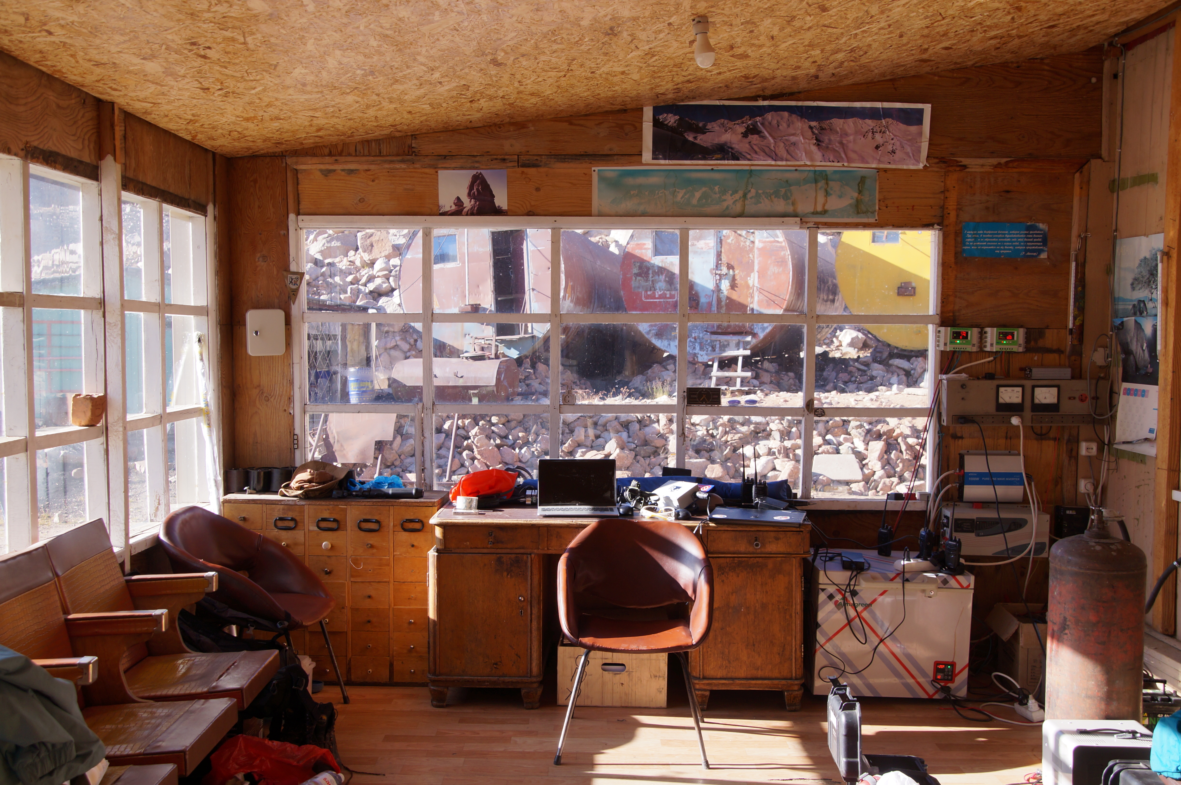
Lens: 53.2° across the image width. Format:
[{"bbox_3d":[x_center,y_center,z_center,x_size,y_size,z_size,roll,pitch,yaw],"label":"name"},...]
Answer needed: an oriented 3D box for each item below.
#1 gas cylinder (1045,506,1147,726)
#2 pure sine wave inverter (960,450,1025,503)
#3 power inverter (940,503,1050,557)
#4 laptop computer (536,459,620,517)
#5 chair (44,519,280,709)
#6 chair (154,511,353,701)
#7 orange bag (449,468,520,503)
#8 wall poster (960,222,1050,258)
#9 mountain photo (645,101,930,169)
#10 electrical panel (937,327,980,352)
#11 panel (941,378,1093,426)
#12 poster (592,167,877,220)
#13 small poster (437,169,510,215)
[{"bbox_3d":[1.706,0.871,3.987,0.300,0.980,0.300,0,3,1],"label":"gas cylinder"},{"bbox_3d":[1.828,0.382,5.366,0.272,0.230,0.130,0,3,1],"label":"pure sine wave inverter"},{"bbox_3d":[1.863,0.640,5.444,0.450,0.205,0.165,0,3,0],"label":"power inverter"},{"bbox_3d":[-0.044,0.405,5.069,0.343,0.205,0.330,0,3,1],"label":"laptop computer"},{"bbox_3d":[-1.378,0.899,3.924,0.620,0.900,0.580,0,3,1],"label":"chair"},{"bbox_3d":[-1.397,0.906,4.757,0.640,0.790,0.590,2,4,24],"label":"chair"},{"bbox_3d":[-0.479,0.412,5.282,0.310,0.144,0.200,0,3,0],"label":"orange bag"},{"bbox_3d":[1.914,-0.703,5.452,0.397,0.165,0.010,0,3,0],"label":"wall poster"},{"bbox_3d":[0.892,-1.171,5.366,1.300,0.285,0.012,0,3,1],"label":"mountain photo"},{"bbox_3d":[1.700,-0.244,5.454,0.191,0.112,0.055,0,3,0],"label":"electrical panel"},{"bbox_3d":[1.982,0.045,5.444,0.705,0.213,0.100,0,3,0],"label":"panel"},{"bbox_3d":[0.668,-0.914,5.450,1.310,0.243,0.010,0,3,0],"label":"poster"},{"bbox_3d":[-0.543,-0.922,5.459,0.318,0.209,0.010,0,3,0],"label":"small poster"}]

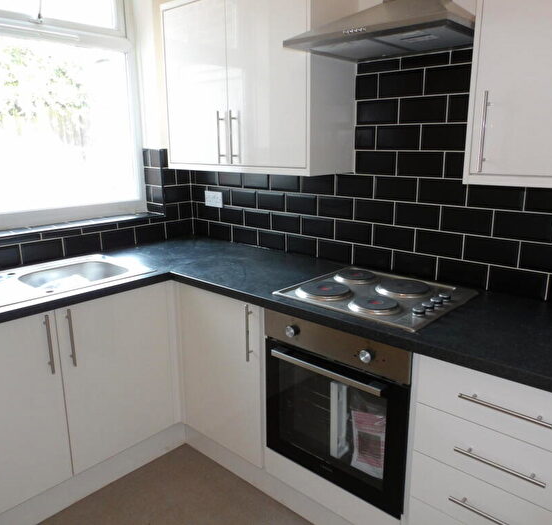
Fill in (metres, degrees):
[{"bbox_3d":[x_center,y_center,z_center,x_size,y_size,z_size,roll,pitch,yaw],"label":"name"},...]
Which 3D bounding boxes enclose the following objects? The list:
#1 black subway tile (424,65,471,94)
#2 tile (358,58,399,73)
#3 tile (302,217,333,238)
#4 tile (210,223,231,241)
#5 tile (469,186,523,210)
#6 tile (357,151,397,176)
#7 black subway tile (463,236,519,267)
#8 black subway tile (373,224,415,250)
[{"bbox_3d":[0.647,-0.676,1.797,0.200,0.100,0.010,12,19,41],"label":"black subway tile"},{"bbox_3d":[0.424,-0.799,1.980,0.200,0.049,0.010,12,19,41],"label":"tile"},{"bbox_3d":[0.204,-0.169,2.344,0.200,0.101,0.010,12,19,41],"label":"tile"},{"bbox_3d":[-0.323,-0.181,2.836,0.200,0.098,0.009,12,19,41],"label":"tile"},{"bbox_3d":[0.803,-0.244,1.766,0.200,0.100,0.010,12,19,41],"label":"tile"},{"bbox_3d":[0.427,-0.423,2.073,0.200,0.100,0.010,12,19,41],"label":"tile"},{"bbox_3d":[0.805,-0.043,1.818,0.200,0.100,0.010,12,19,41],"label":"black subway tile"},{"bbox_3d":[0.503,-0.106,2.077,0.200,0.100,0.009,12,19,41],"label":"black subway tile"}]

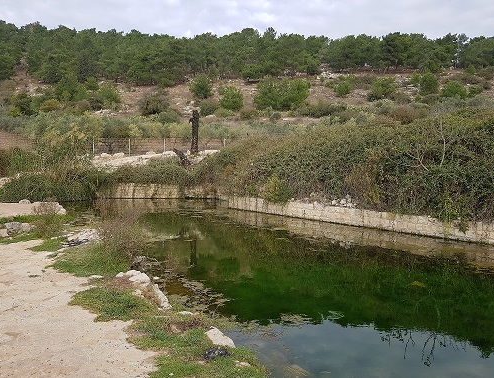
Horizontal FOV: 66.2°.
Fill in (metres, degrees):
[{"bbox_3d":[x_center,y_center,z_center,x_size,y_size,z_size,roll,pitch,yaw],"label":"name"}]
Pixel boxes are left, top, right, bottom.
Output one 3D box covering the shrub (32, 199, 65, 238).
[{"bbox_3d":[-4.499,0.642,8.600,0.749,0.890,0.720,-2,4,-28],"label":"shrub"}]

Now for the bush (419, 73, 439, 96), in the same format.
[{"bbox_3d":[32.273,-18.404,67.000,3.433,4.162,3.200,2,4,26],"label":"bush"}]

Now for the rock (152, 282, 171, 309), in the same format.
[{"bbox_3d":[-1.032,1.284,4.550,0.150,0.190,0.420,-2,4,-24],"label":"rock"}]

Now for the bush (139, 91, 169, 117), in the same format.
[{"bbox_3d":[-12.926,-11.871,53.000,4.074,3.567,3.700,-1,4,-14],"label":"bush"}]

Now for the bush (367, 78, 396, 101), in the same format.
[{"bbox_3d":[22.704,-16.717,64.000,4.591,3.645,4.000,1,4,20],"label":"bush"}]

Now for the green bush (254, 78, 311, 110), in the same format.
[{"bbox_3d":[5.247,-14.292,58.000,8.322,4.804,6.000,0,3,5],"label":"green bush"}]

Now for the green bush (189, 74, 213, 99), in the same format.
[{"bbox_3d":[-7.921,-17.785,66.000,4.058,4.100,3.700,0,3,-7],"label":"green bush"}]

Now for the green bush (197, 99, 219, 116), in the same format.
[{"bbox_3d":[-5.384,-11.364,53.000,2.987,2.469,2.800,0,3,-6],"label":"green bush"}]

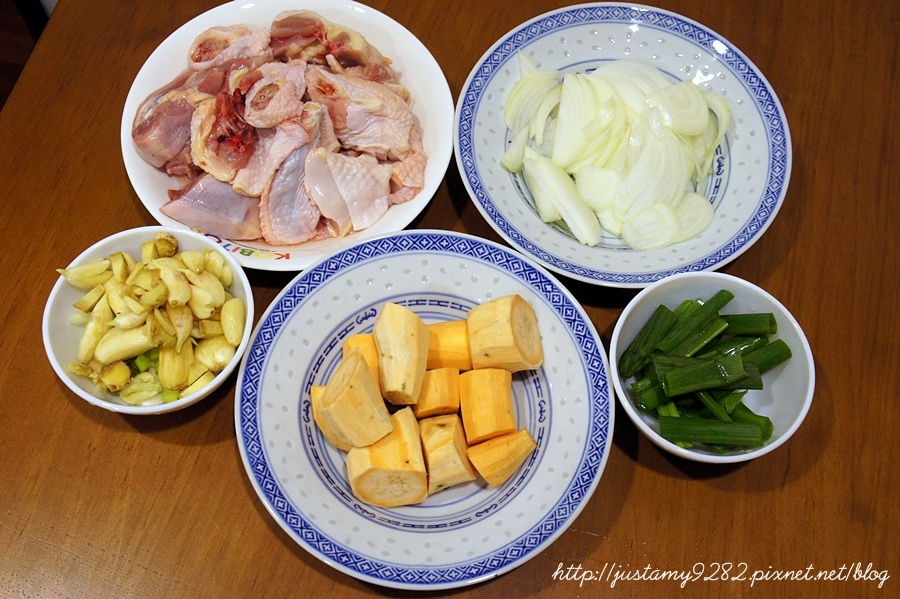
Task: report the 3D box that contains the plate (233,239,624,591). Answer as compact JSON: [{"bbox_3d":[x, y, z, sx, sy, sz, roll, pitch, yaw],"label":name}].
[{"bbox_3d":[-0.015,0.063,0.604,0.224,0.032,0.224,0,66,0],"label":"plate"}]

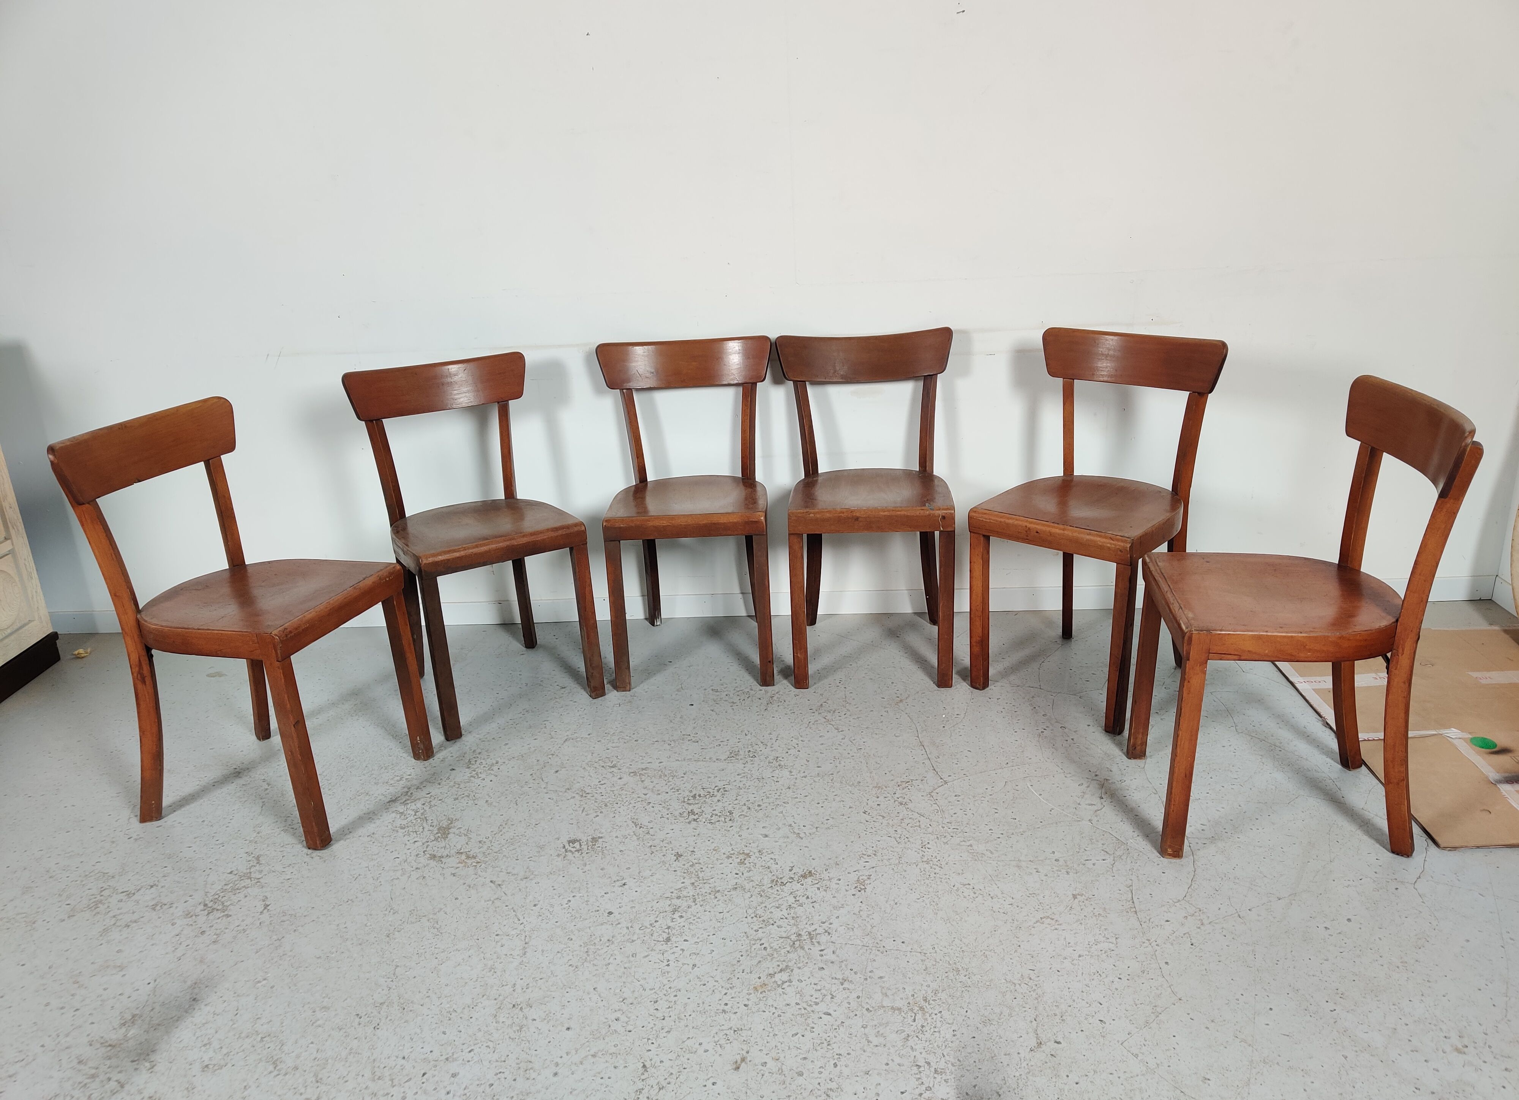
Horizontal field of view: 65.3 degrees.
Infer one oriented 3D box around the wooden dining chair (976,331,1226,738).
[{"bbox_3d":[0.786,-0.070,2.809,0.467,0.815,0.450,13,25,39],"label":"wooden dining chair"}]

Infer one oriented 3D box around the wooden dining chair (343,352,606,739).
[{"bbox_3d":[-0.690,-0.033,2.918,0.467,0.815,0.450,-13,21,-28],"label":"wooden dining chair"}]

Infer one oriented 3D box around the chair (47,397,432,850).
[{"bbox_3d":[-1.055,0.133,2.483,0.450,0.815,0.467,3,20,18],"label":"chair"}]

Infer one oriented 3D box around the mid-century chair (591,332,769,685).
[{"bbox_3d":[-0.176,-0.106,3.056,0.467,0.815,0.450,-2,19,2],"label":"mid-century chair"}]

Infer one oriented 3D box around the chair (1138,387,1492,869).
[{"bbox_3d":[0.981,0.120,2.220,0.450,0.815,0.467,-1,19,7],"label":"chair"}]

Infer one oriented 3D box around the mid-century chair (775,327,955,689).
[{"bbox_3d":[0.281,-0.117,3.019,0.467,0.815,0.450,-1,19,5],"label":"mid-century chair"}]

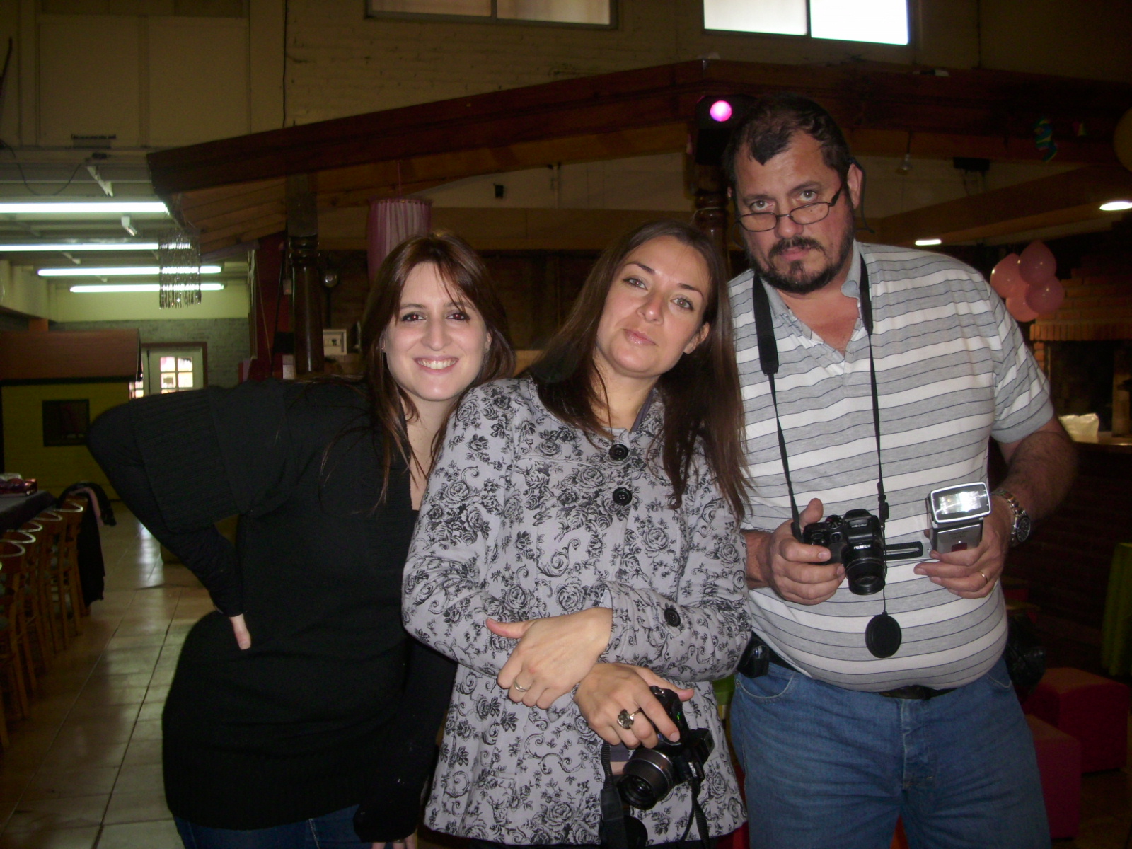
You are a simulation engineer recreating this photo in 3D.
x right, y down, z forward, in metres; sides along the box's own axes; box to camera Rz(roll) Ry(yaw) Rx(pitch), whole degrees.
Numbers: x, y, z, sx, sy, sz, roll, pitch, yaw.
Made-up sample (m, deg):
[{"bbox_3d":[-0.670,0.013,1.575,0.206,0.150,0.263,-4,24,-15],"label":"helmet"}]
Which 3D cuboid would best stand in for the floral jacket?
[{"bbox_3d":[0.015,0.244,1.383,0.475,0.630,0.360,-1,3,-9],"label":"floral jacket"}]

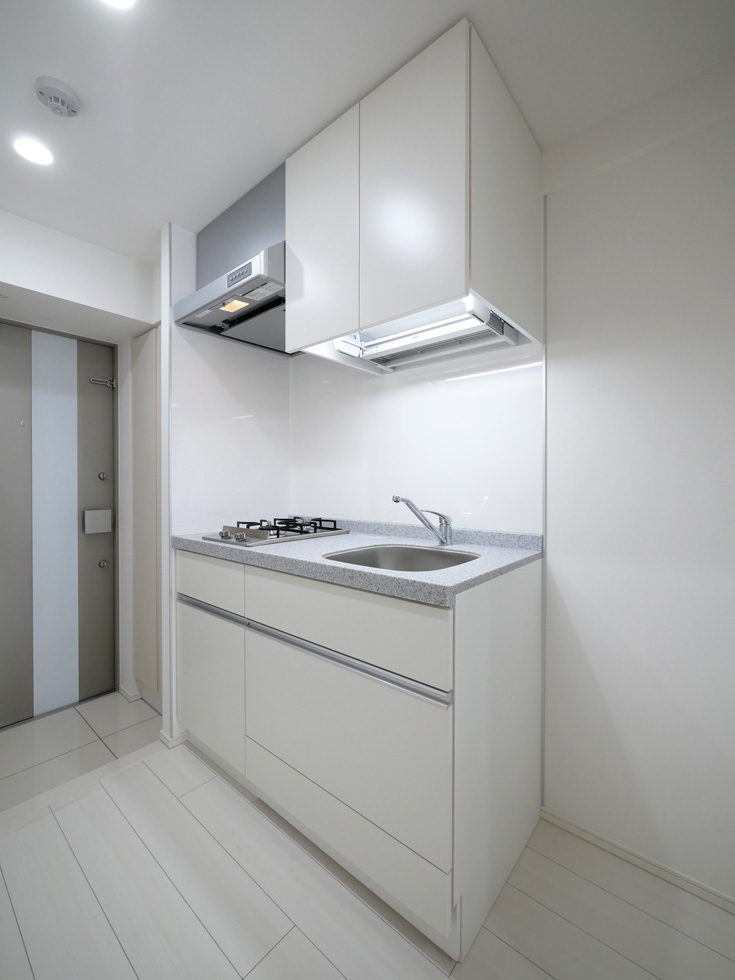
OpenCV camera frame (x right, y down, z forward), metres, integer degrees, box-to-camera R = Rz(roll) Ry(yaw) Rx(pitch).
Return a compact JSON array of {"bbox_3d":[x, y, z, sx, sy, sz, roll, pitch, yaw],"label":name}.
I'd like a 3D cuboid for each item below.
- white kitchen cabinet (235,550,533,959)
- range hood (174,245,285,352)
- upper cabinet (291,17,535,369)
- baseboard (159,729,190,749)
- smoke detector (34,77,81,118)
[{"bbox_3d":[0.069,0.640,1.300,0.784,0.813,0.577,0,0,41],"label":"white kitchen cabinet"},{"bbox_3d":[-0.390,-0.783,1.704,0.622,0.156,0.566,0,0,41],"label":"range hood"},{"bbox_3d":[0.140,-0.762,1.288,0.658,0.627,0.506,0,0,41],"label":"upper cabinet"},{"bbox_3d":[-0.805,1.025,1.656,0.097,0.042,0.078,0,0,41],"label":"baseboard"},{"bbox_3d":[-0.844,-1.061,1.082,0.098,0.037,0.098,0,0,41],"label":"smoke detector"}]

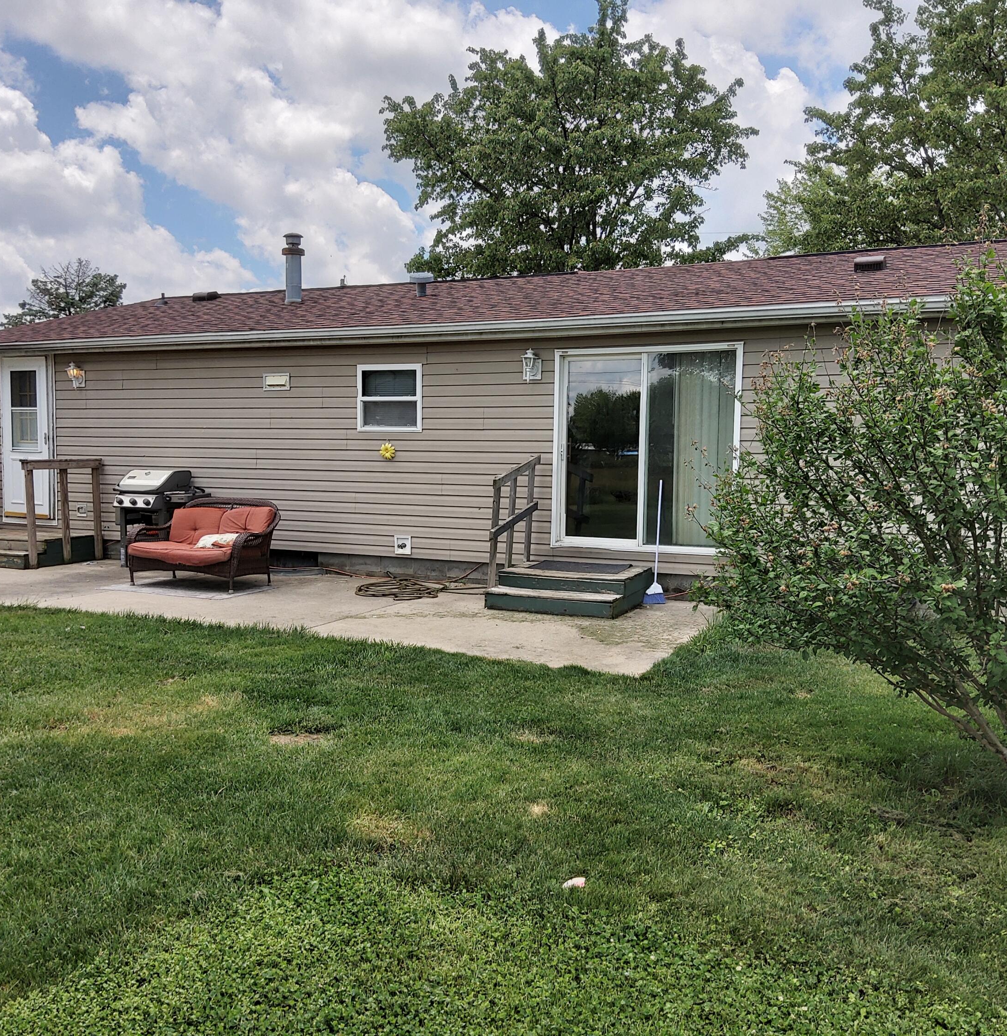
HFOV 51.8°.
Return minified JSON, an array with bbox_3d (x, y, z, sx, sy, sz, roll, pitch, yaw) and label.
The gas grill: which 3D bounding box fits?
[{"bbox_3d":[-3.857,0.014,11.794,1.060,1.130,0.660,2,4,24],"label":"gas grill"}]

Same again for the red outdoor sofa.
[{"bbox_3d":[-3.038,0.246,10.520,1.330,0.880,0.800,2,4,24],"label":"red outdoor sofa"}]

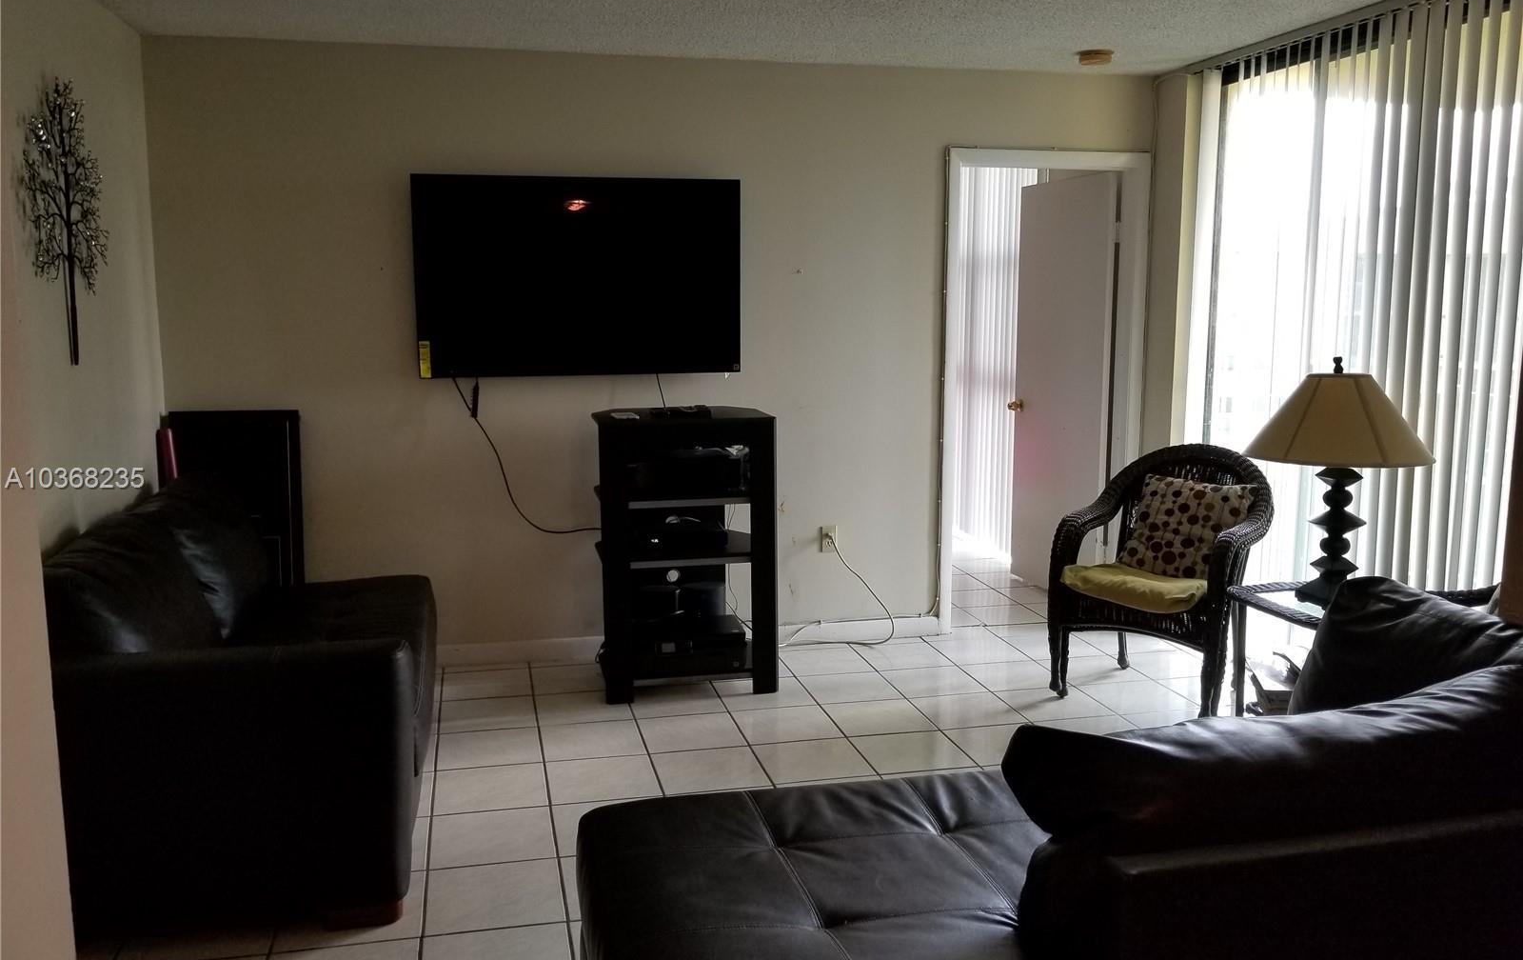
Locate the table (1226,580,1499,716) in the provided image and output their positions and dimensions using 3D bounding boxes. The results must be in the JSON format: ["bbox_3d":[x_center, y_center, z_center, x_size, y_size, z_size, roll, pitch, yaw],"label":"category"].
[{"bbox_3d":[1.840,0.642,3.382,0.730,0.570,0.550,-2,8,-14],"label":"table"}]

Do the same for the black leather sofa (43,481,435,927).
[{"bbox_3d":[-1.429,0.499,3.257,0.960,0.870,1.580,-2,8,-14],"label":"black leather sofa"}]

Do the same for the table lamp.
[{"bbox_3d":[1.699,0.000,3.352,0.495,0.711,0.495,-2,8,-14],"label":"table lamp"}]

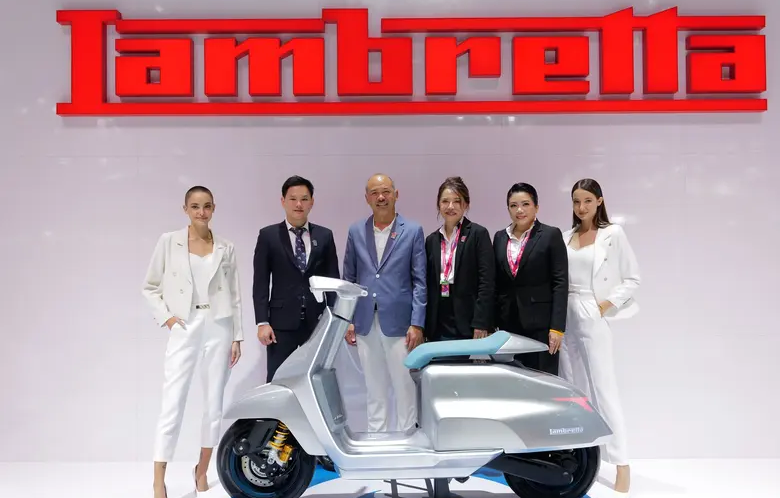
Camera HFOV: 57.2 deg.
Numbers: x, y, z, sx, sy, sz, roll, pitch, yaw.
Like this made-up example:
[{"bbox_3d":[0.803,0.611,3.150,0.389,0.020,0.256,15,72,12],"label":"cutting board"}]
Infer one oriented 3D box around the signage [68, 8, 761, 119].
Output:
[{"bbox_3d":[0.136,-1.161,4.445,4.378,0.644,0.085,0,0,0],"label":"signage"}]

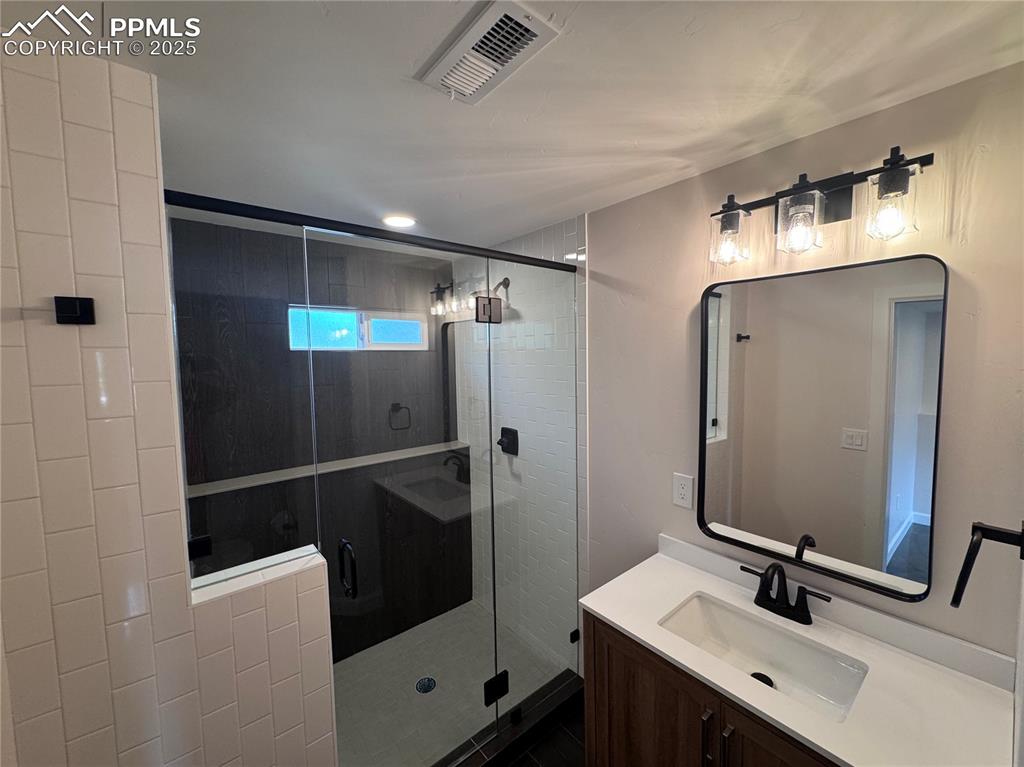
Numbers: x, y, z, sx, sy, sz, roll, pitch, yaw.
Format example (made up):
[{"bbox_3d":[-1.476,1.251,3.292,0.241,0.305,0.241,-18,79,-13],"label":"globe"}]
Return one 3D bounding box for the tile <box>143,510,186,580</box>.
[{"bbox_3d":[-0.830,0.384,0.990,0.066,0.154,0.009,-4,5,-39],"label":"tile"}]

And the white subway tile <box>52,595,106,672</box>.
[{"bbox_3d":[-0.935,0.543,0.900,0.075,0.152,0.010,-4,5,-38],"label":"white subway tile"}]

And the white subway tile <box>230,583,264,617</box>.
[{"bbox_3d":[-0.702,0.577,1.104,0.076,0.062,0.009,-4,5,-39],"label":"white subway tile"}]

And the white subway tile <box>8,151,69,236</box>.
[{"bbox_3d":[-0.950,-0.379,0.837,0.075,0.152,0.010,-4,5,-38],"label":"white subway tile"}]

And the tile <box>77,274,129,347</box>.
[{"bbox_3d":[-0.888,-0.156,0.899,0.075,0.152,0.010,-4,5,-38],"label":"tile"}]

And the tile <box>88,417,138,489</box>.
[{"bbox_3d":[-0.881,0.154,0.920,0.075,0.152,0.009,-4,5,-39],"label":"tile"}]

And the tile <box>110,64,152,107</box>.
[{"bbox_3d":[-0.835,-0.653,0.909,0.070,0.070,0.010,-4,5,-39],"label":"tile"}]

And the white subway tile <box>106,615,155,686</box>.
[{"bbox_3d":[-0.882,0.620,0.961,0.076,0.154,0.009,-4,5,-39],"label":"white subway tile"}]

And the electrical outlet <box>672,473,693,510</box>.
[{"bbox_3d":[0.665,0.416,1.608,0.008,0.122,0.080,-4,5,-39],"label":"electrical outlet"}]

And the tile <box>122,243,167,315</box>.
[{"bbox_3d":[-0.828,-0.234,0.939,0.070,0.151,0.010,-4,5,-39],"label":"tile"}]

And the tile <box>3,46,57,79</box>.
[{"bbox_3d":[-0.953,-0.646,0.820,0.075,0.071,0.010,-4,5,-38],"label":"tile"}]

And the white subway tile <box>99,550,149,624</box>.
[{"bbox_3d":[-0.885,0.464,0.951,0.076,0.154,0.009,-4,5,-39],"label":"white subway tile"}]

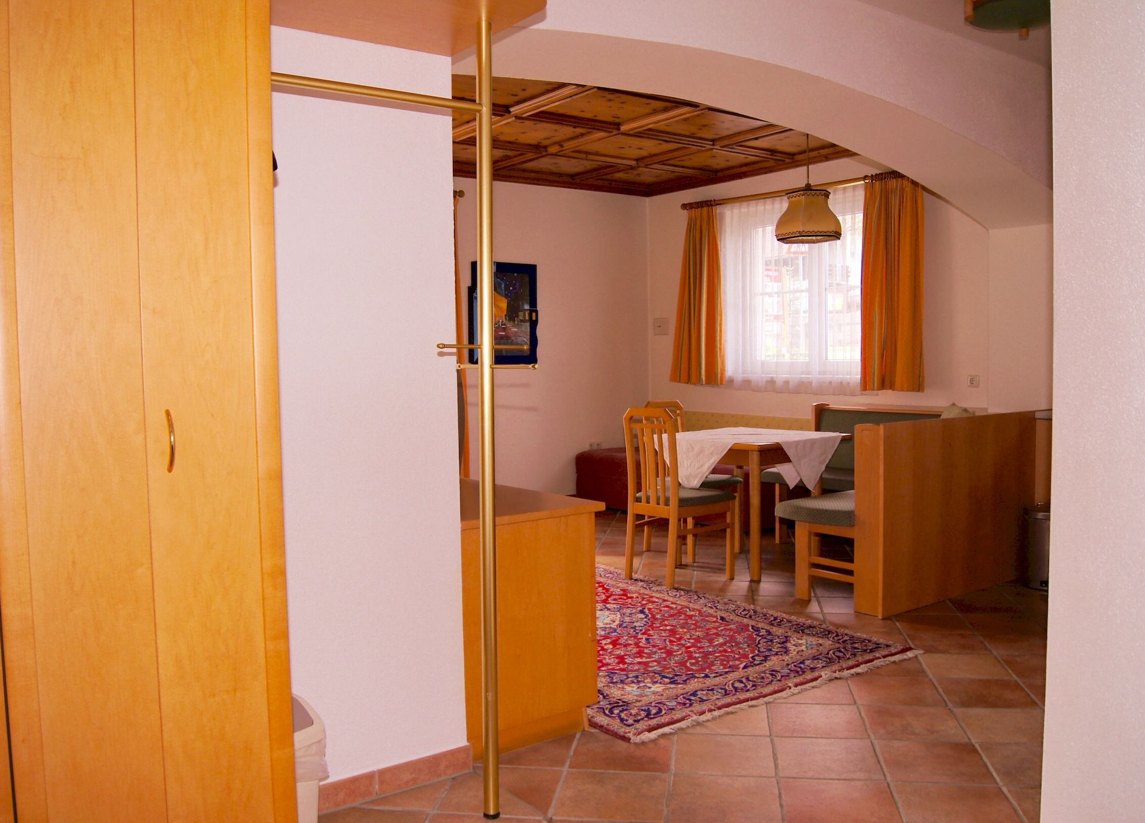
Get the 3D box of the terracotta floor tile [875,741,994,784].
[{"bbox_3d":[1.078,1.049,2.775,0.300,0.012,0.300,-1,3,8],"label":"terracotta floor tile"}]

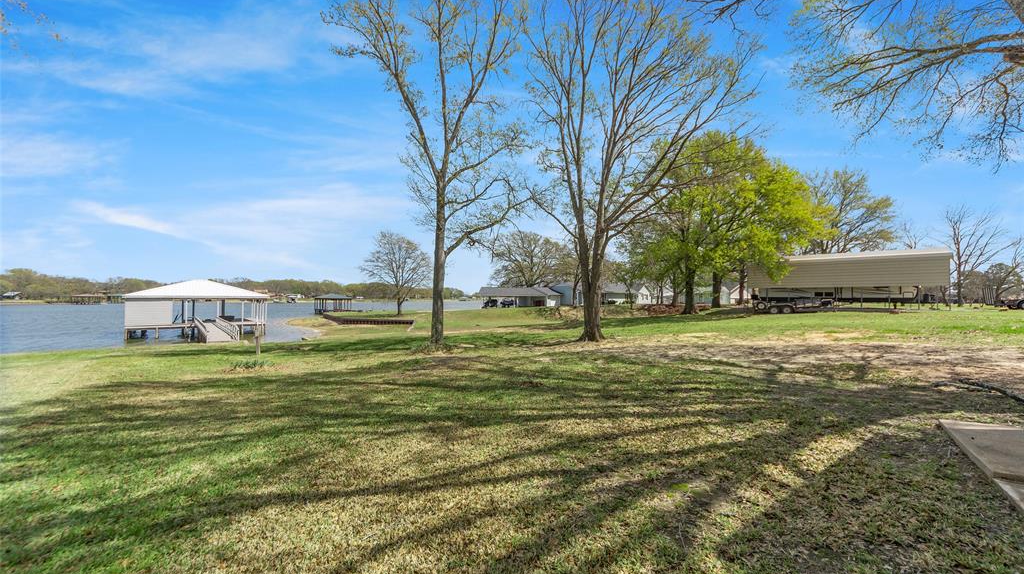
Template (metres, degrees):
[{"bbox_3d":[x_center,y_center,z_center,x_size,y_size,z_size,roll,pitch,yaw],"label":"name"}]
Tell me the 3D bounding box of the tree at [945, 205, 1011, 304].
[{"bbox_3d":[47.494,-3.192,35.109,5.200,10.540,5.200,1,-2,-36],"label":"tree"}]

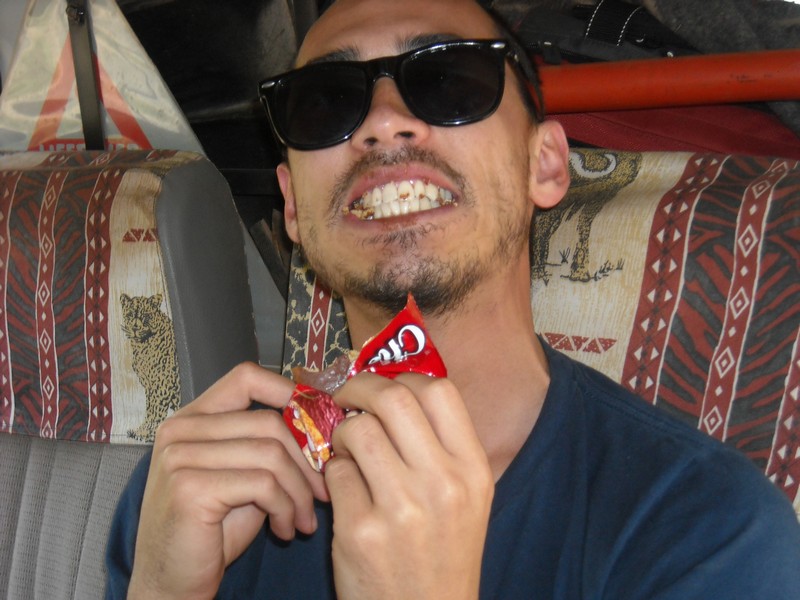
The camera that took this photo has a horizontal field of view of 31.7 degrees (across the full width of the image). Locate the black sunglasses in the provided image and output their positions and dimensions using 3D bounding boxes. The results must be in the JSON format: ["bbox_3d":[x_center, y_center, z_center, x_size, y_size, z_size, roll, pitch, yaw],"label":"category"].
[{"bbox_3d":[0.005,-0.089,0.846,0.150,0.052,0.147,-8,-18,9],"label":"black sunglasses"}]

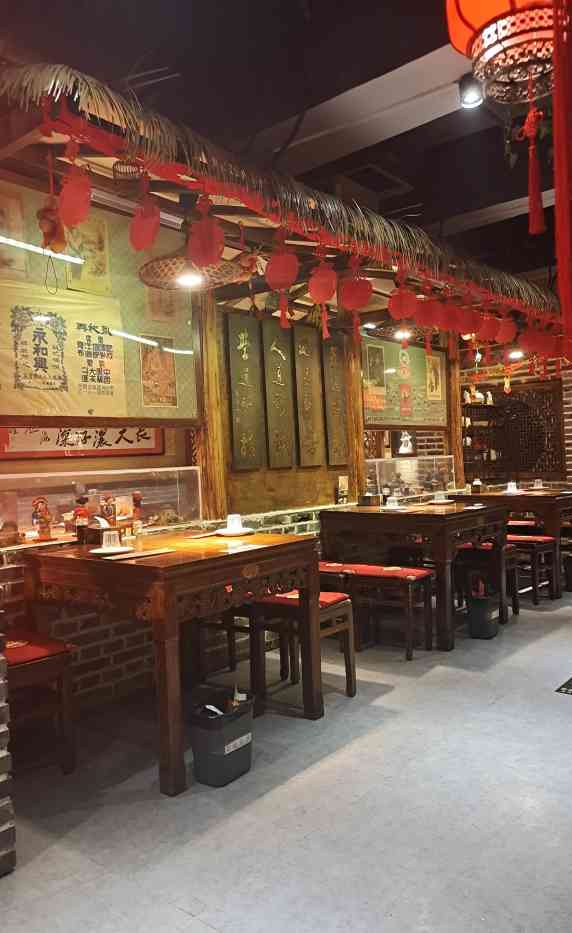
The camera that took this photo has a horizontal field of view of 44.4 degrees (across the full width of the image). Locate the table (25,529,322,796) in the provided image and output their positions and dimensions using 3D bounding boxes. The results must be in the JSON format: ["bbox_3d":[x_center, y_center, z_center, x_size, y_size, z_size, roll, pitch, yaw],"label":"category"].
[{"bbox_3d":[-0.461,0.729,2.982,0.880,0.782,0.880,-1,1,39],"label":"table"}]

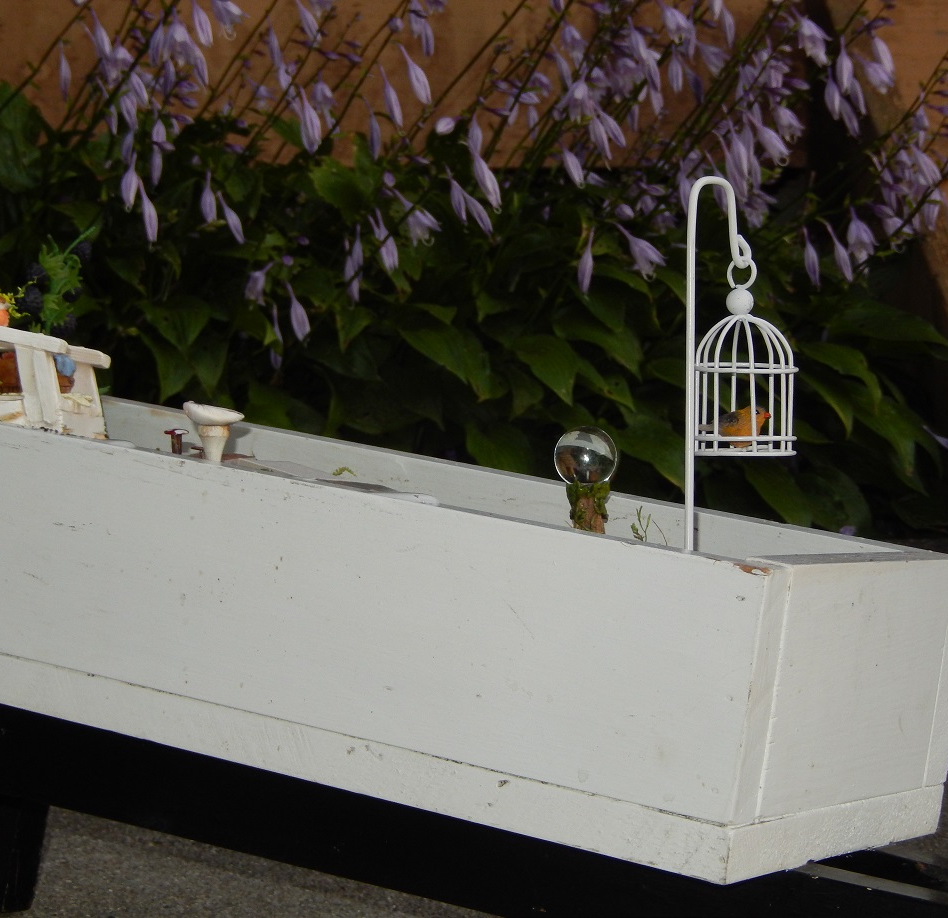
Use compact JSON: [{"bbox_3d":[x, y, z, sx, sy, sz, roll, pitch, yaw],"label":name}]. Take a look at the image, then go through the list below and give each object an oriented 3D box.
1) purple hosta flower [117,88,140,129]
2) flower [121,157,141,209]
[{"bbox_3d":[-0.230,-0.233,2.000,0.013,0.028,0.013,-13,0,0],"label":"purple hosta flower"},{"bbox_3d":[-0.224,-0.180,1.960,0.012,0.035,0.012,4,0,0],"label":"flower"}]

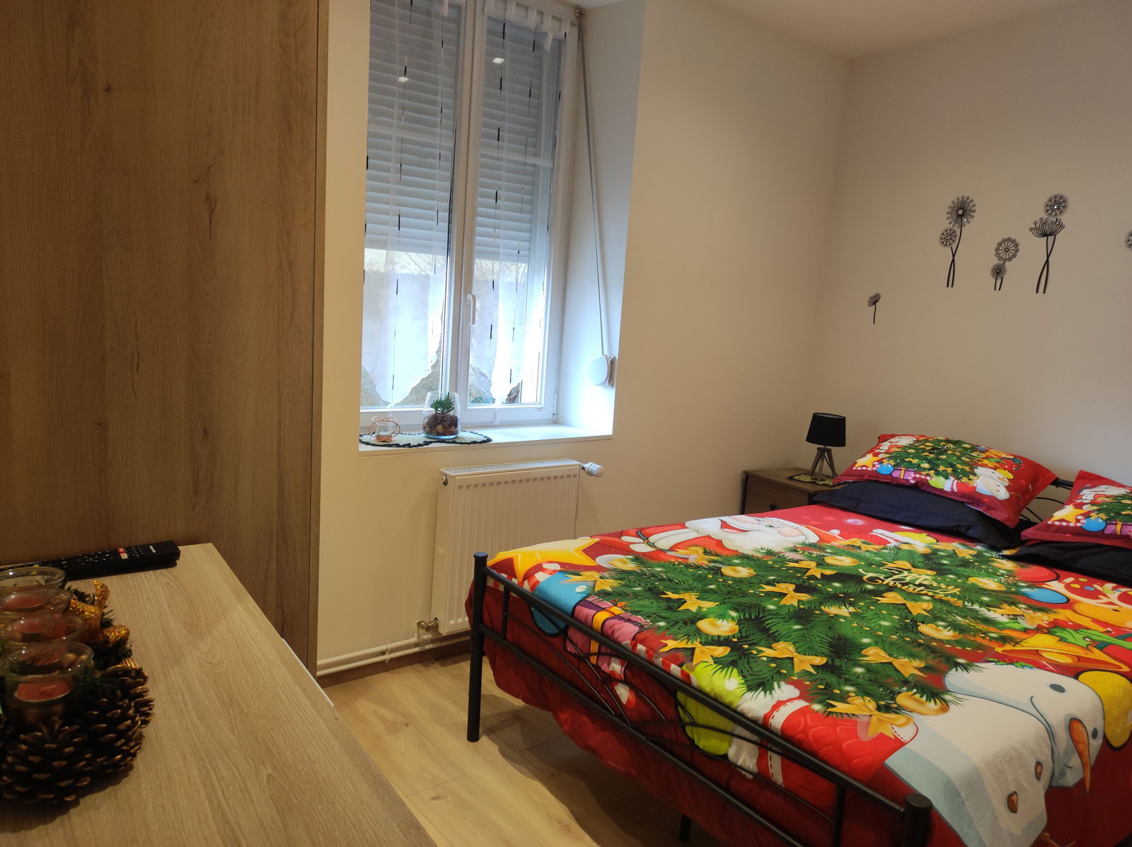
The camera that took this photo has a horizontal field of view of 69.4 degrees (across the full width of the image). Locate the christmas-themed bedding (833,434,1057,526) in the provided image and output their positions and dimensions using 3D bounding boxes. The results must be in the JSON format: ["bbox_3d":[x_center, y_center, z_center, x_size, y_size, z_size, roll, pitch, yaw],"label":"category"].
[{"bbox_3d":[1.518,0.213,3.317,0.430,0.135,0.745,-29,27,-30],"label":"christmas-themed bedding"}]

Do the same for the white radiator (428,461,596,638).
[{"bbox_3d":[-0.216,0.452,3.136,0.591,0.583,0.110,-3,12,-38],"label":"white radiator"}]

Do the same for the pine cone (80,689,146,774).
[{"bbox_3d":[-0.331,0.222,0.591,0.048,0.064,0.048,-3,12,-38],"label":"pine cone"}]

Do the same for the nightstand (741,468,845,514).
[{"bbox_3d":[1.128,0.565,3.982,0.385,0.609,0.430,-2,11,-33],"label":"nightstand"}]

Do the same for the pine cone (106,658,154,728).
[{"bbox_3d":[-0.347,0.214,0.638,0.045,0.059,0.045,-3,12,-38],"label":"pine cone"}]

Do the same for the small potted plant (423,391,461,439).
[{"bbox_3d":[-0.475,-0.034,3.162,0.143,0.170,0.143,4,9,-1],"label":"small potted plant"}]

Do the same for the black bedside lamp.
[{"bbox_3d":[1.263,0.114,3.964,0.170,0.308,0.170,-3,12,-38],"label":"black bedside lamp"}]

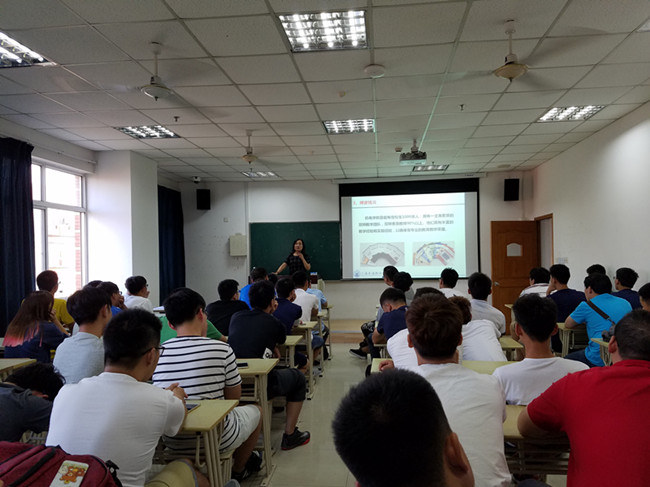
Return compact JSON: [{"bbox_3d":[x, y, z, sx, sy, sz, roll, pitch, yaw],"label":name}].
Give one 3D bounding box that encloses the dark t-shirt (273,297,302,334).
[{"bbox_3d":[-0.389,0.753,4.339,0.440,0.560,0.340,-1,-2,12],"label":"dark t-shirt"}]

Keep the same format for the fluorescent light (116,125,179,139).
[{"bbox_3d":[-2.091,-1.349,5.917,0.590,0.080,0.590,-1,-1,7],"label":"fluorescent light"}]

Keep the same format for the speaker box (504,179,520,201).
[{"bbox_3d":[3.458,-0.984,9.009,0.242,0.389,0.232,-1,-2,15],"label":"speaker box"}]

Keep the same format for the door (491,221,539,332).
[{"bbox_3d":[3.359,0.602,8.578,0.848,2.010,0.051,-1,-2,-6],"label":"door"}]

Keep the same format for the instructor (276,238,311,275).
[{"bbox_3d":[-0.532,0.714,8.860,0.600,1.580,0.380,-1,-1,7],"label":"instructor"}]

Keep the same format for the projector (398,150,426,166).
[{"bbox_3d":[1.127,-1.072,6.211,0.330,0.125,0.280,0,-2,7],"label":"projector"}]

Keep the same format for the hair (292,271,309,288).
[{"bbox_3d":[-0.255,0.381,5.179,0.175,0.190,0.200,-1,-2,22],"label":"hair"}]

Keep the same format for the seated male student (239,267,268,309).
[{"bbox_3d":[-0.738,0.973,5.938,0.500,1.330,0.720,-1,-1,15],"label":"seated male student"}]

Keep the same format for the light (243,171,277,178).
[{"bbox_3d":[-1.171,-1.281,8.928,0.603,0.080,0.603,-1,-2,7],"label":"light"}]

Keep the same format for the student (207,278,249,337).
[{"bbox_3d":[-0.947,0.965,4.940,0.530,1.244,0.755,-1,-2,13],"label":"student"}]

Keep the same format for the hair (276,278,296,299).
[{"bbox_3d":[-0.384,0.449,4.870,0.180,0.200,0.210,-2,-1,32],"label":"hair"}]

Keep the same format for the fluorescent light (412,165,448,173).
[{"bbox_3d":[1.869,-1.347,8.568,0.603,0.080,0.603,-1,-2,7],"label":"fluorescent light"}]

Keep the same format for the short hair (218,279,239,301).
[{"bbox_3d":[-0.954,0.442,4.851,0.168,0.204,0.194,-2,-2,39],"label":"short hair"}]

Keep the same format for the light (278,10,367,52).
[{"bbox_3d":[0.013,-1.440,3.255,0.590,0.080,0.590,-1,-1,7],"label":"light"}]

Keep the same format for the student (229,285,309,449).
[{"bbox_3d":[-0.445,0.920,3.915,0.571,1.265,0.755,-1,-2,13],"label":"student"}]

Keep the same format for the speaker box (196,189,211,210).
[{"bbox_3d":[-2.373,-0.858,9.549,0.250,0.410,0.230,0,-2,-5],"label":"speaker box"}]

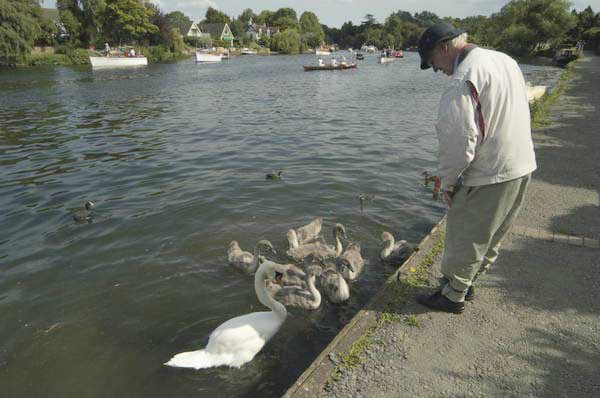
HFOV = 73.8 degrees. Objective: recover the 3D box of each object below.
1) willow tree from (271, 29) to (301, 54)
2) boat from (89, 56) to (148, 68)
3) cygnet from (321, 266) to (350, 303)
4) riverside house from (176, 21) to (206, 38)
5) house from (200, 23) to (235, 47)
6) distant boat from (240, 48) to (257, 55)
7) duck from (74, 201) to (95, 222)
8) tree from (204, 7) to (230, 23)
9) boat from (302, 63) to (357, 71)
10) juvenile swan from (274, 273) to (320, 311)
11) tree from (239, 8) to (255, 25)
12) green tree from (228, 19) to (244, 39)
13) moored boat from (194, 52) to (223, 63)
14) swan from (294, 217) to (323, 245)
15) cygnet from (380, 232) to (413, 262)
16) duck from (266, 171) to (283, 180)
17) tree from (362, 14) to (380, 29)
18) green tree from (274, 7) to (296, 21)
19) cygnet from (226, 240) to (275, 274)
[{"bbox_3d":[-4.375,-47.622,119.900,9.000,7.200,9.000,0,21,0],"label":"willow tree"},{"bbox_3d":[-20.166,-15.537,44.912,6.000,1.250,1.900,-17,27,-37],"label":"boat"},{"bbox_3d":[0.310,0.712,3.601,0.240,0.260,0.430,-8,22,-19],"label":"cygnet"},{"bbox_3d":[-33.909,-50.618,123.038,8.500,7.600,6.200,11,24,27],"label":"riverside house"},{"bbox_3d":[-26.630,-52.355,127.727,9.000,7.500,6.200,11,24,27],"label":"house"},{"bbox_3d":[-14.200,-40.257,108.797,5.200,1.600,2.000,7,22,19],"label":"distant boat"},{"bbox_3d":[-2.620,0.185,4.856,0.270,0.210,0.140,7,22,19],"label":"duck"},{"bbox_3d":[-25.600,-53.136,125.288,8.000,12.300,8.000,0,21,0],"label":"tree"},{"bbox_3d":[2.850,-12.333,37.037,7.000,0.720,1.300,-20,28,-41],"label":"boat"},{"bbox_3d":[-0.030,0.738,3.311,0.430,0.300,0.200,4,21,11],"label":"juvenile swan"},{"bbox_3d":[-20.648,-64.929,151.827,7.000,14.000,7.000,0,21,0],"label":"tree"},{"bbox_3d":[-18.288,-48.718,118.420,4.389,8.764,4.389,0,21,0],"label":"green tree"},{"bbox_3d":[-13.100,-20.118,56.544,4.900,1.250,1.900,-12,24,-28],"label":"moored boat"},{"bbox_3d":[0.060,0.332,3.933,0.230,0.290,0.520,13,25,32],"label":"swan"},{"bbox_3d":[0.950,0.408,3.716,0.460,0.300,0.220,-12,24,-28],"label":"cygnet"},{"bbox_3d":[-0.400,-0.343,5.881,0.260,0.150,0.130,-1,21,-2],"label":"duck"},{"bbox_3d":[43.988,-104.478,249.141,12.919,19.312,12.919,0,21,0],"label":"tree"},{"bbox_3d":[-4.928,-58.753,138.142,8.497,13.541,8.497,0,21,0],"label":"green tree"},{"bbox_3d":[-0.470,0.564,3.876,0.520,0.340,0.240,14,25,32],"label":"cygnet"}]

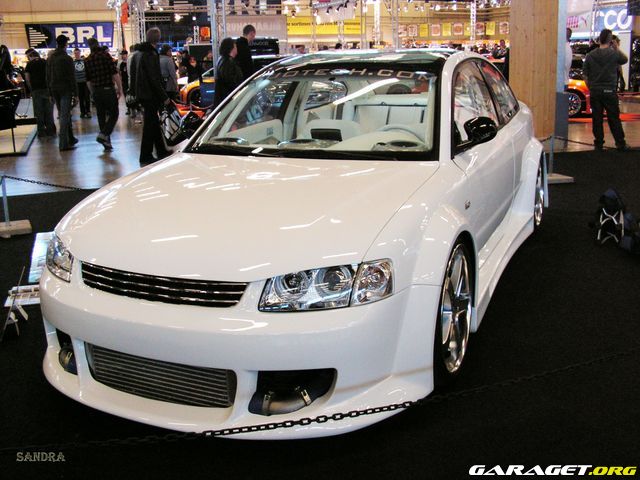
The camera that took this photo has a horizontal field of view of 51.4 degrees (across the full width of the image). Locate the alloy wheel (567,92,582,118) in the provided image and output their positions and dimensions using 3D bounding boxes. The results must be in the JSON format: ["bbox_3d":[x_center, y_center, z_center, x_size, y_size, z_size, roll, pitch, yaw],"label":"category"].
[{"bbox_3d":[5.071,-2.748,13.477,0.470,0.470,0.200,0,15,6],"label":"alloy wheel"}]

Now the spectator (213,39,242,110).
[{"bbox_3d":[-1.188,-1.775,8.546,0.330,1.650,0.460,-8,16,-27],"label":"spectator"}]

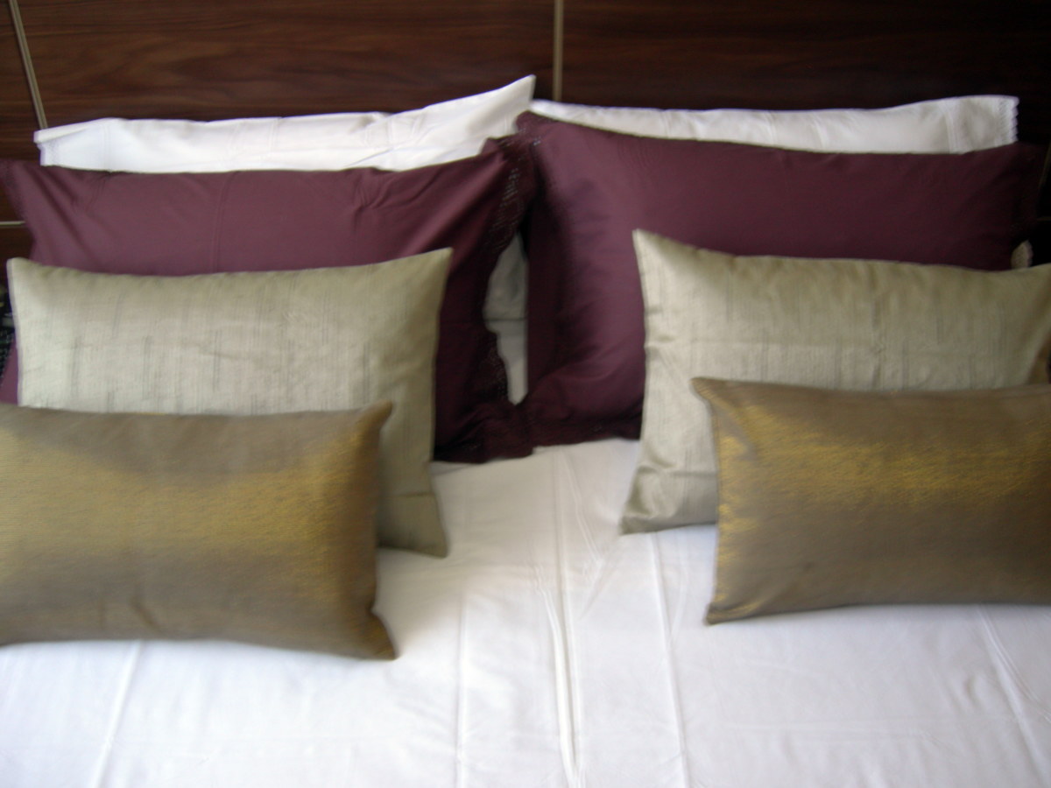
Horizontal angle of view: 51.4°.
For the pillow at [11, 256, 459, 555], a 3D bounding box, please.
[{"bbox_3d":[-0.377,0.018,1.414,0.565,0.395,0.130,0,12,0],"label":"pillow"}]

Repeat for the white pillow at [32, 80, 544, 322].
[{"bbox_3d":[-0.375,-0.252,1.736,0.745,0.400,0.150,-3,15,1],"label":"white pillow"}]

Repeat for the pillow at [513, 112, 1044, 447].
[{"bbox_3d":[0.365,-0.138,1.558,0.735,0.460,0.160,2,6,0],"label":"pillow"}]

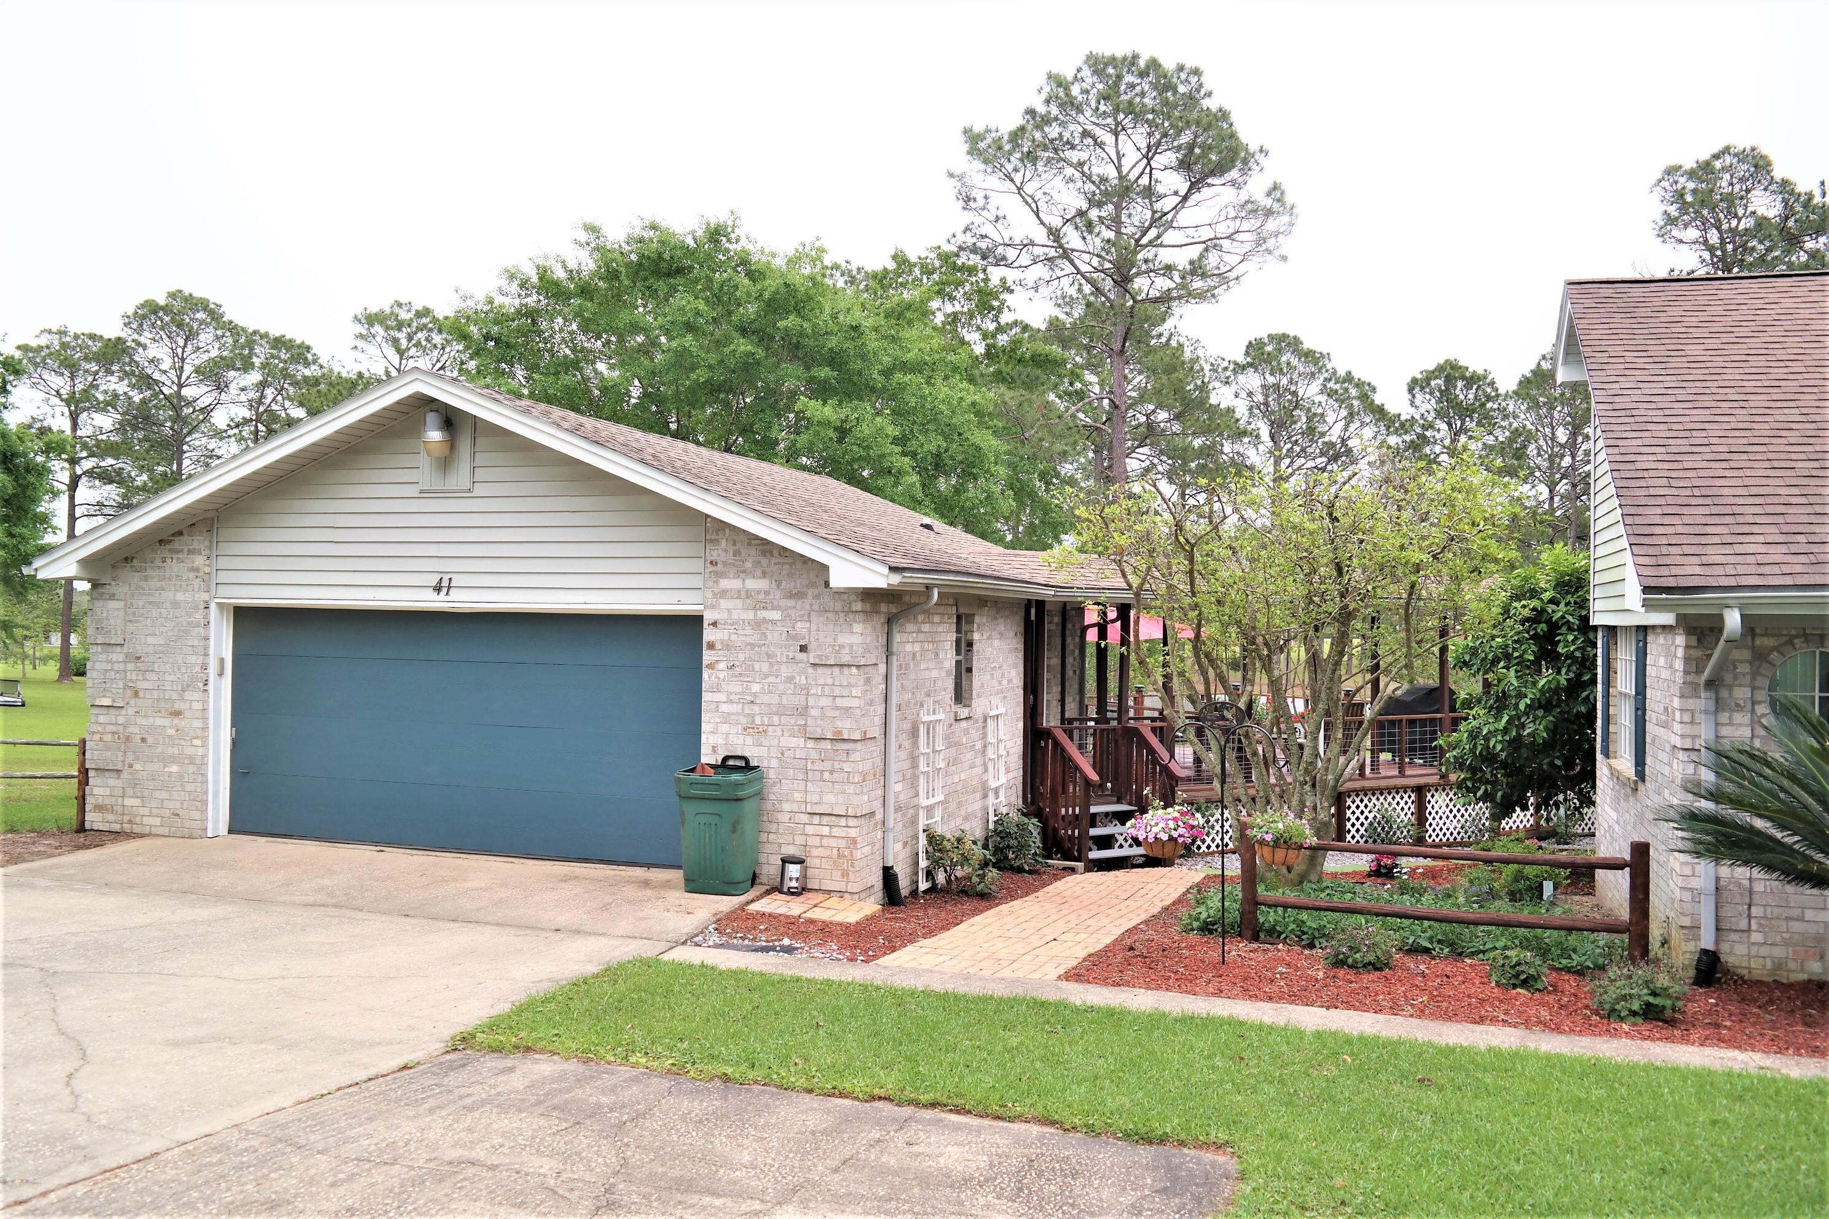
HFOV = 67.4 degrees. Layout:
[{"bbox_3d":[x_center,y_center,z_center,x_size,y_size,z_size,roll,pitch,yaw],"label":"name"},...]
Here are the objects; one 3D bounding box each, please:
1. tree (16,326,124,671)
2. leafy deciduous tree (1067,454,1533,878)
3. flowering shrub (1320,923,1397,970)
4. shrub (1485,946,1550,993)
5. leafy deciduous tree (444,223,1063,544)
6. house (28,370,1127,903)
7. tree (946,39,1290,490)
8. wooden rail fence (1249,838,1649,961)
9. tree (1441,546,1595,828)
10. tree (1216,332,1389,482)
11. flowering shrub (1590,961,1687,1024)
[{"bbox_3d":[-26.437,-3.153,43.011,3.600,11.257,3.600,1,0,17],"label":"tree"},{"bbox_3d":[3.172,0.537,11.498,3.650,3.519,3.500,1,0,17],"label":"leafy deciduous tree"},{"bbox_3d":[2.887,2.153,8.916,0.470,0.260,0.420,1,0,17],"label":"flowering shrub"},{"bbox_3d":[3.701,2.170,8.402,0.360,0.250,0.340,1,0,17],"label":"shrub"},{"bbox_3d":[-3.411,-3.254,31.012,12.800,10.999,11.000,1,0,17],"label":"leafy deciduous tree"},{"bbox_3d":[-2.177,0.152,17.661,8.280,4.140,13.300,1,0,17],"label":"house"},{"bbox_3d":[6.384,-6.911,41.024,10.000,19.329,9.500,1,0,17],"label":"tree"},{"bbox_3d":[3.500,1.874,9.148,2.575,0.840,0.140,1,0,17],"label":"wooden rail fence"},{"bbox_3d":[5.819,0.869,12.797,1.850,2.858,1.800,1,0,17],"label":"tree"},{"bbox_3d":[16.486,-4.305,58.016,7.200,14.596,7.000,1,0,17],"label":"tree"},{"bbox_3d":[4.133,2.146,7.827,0.510,0.310,0.460,1,0,17],"label":"flowering shrub"}]

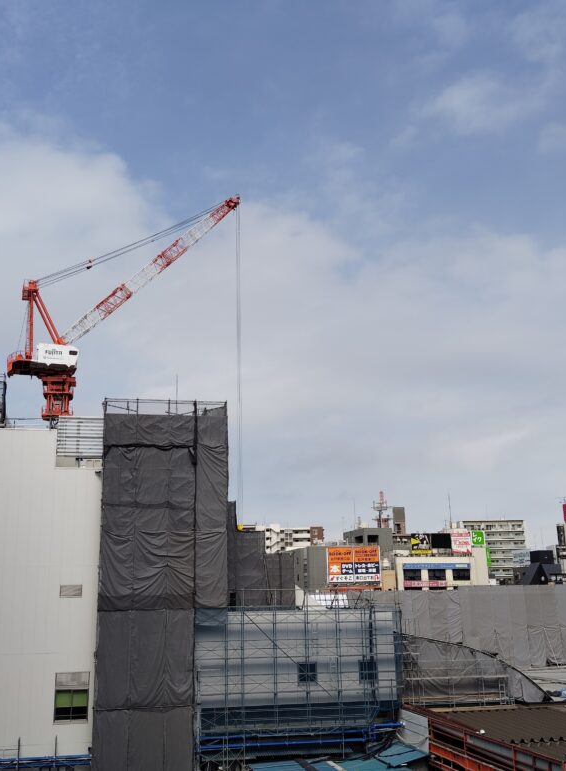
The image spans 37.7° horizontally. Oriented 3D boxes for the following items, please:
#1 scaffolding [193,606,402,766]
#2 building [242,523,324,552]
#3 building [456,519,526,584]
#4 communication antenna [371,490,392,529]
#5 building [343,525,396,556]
[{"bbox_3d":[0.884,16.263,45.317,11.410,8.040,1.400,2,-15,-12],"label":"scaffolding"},{"bbox_3d":[-0.397,60.527,271.439,25.500,28.000,12.000,2,-15,-12],"label":"building"},{"bbox_3d":[67.886,58.903,274.537,19.500,27.000,12.000,2,-15,-12],"label":"building"},{"bbox_3d":[22.567,28.701,188.831,3.800,9.610,3.800,2,-15,-12],"label":"communication antenna"},{"bbox_3d":[17.265,43.143,172.309,9.000,27.000,11.000,2,-15,-12],"label":"building"}]

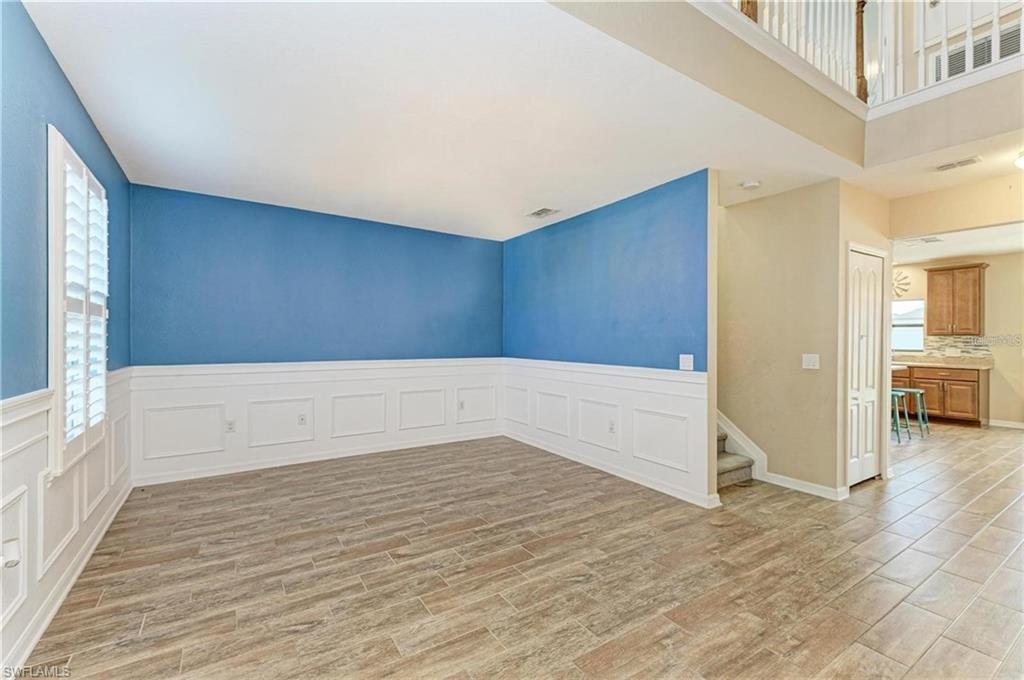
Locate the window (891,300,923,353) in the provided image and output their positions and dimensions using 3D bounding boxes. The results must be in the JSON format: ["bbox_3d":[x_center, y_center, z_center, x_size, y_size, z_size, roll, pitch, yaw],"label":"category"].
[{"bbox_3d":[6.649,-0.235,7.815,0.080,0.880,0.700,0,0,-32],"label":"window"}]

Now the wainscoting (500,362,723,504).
[{"bbox_3d":[0.728,0.768,4.804,0.045,1.043,3.050,0,0,-32],"label":"wainscoting"}]

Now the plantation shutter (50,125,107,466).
[{"bbox_3d":[-2.326,-0.169,2.450,0.075,1.555,0.910,0,0,-32],"label":"plantation shutter"}]

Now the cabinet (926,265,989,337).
[{"bbox_3d":[6.890,-0.603,7.043,0.360,1.040,0.660,0,0,-32],"label":"cabinet"}]

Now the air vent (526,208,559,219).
[{"bbox_3d":[0.325,-1.321,4.754,0.200,0.020,0.330,0,0,-32],"label":"air vent"}]

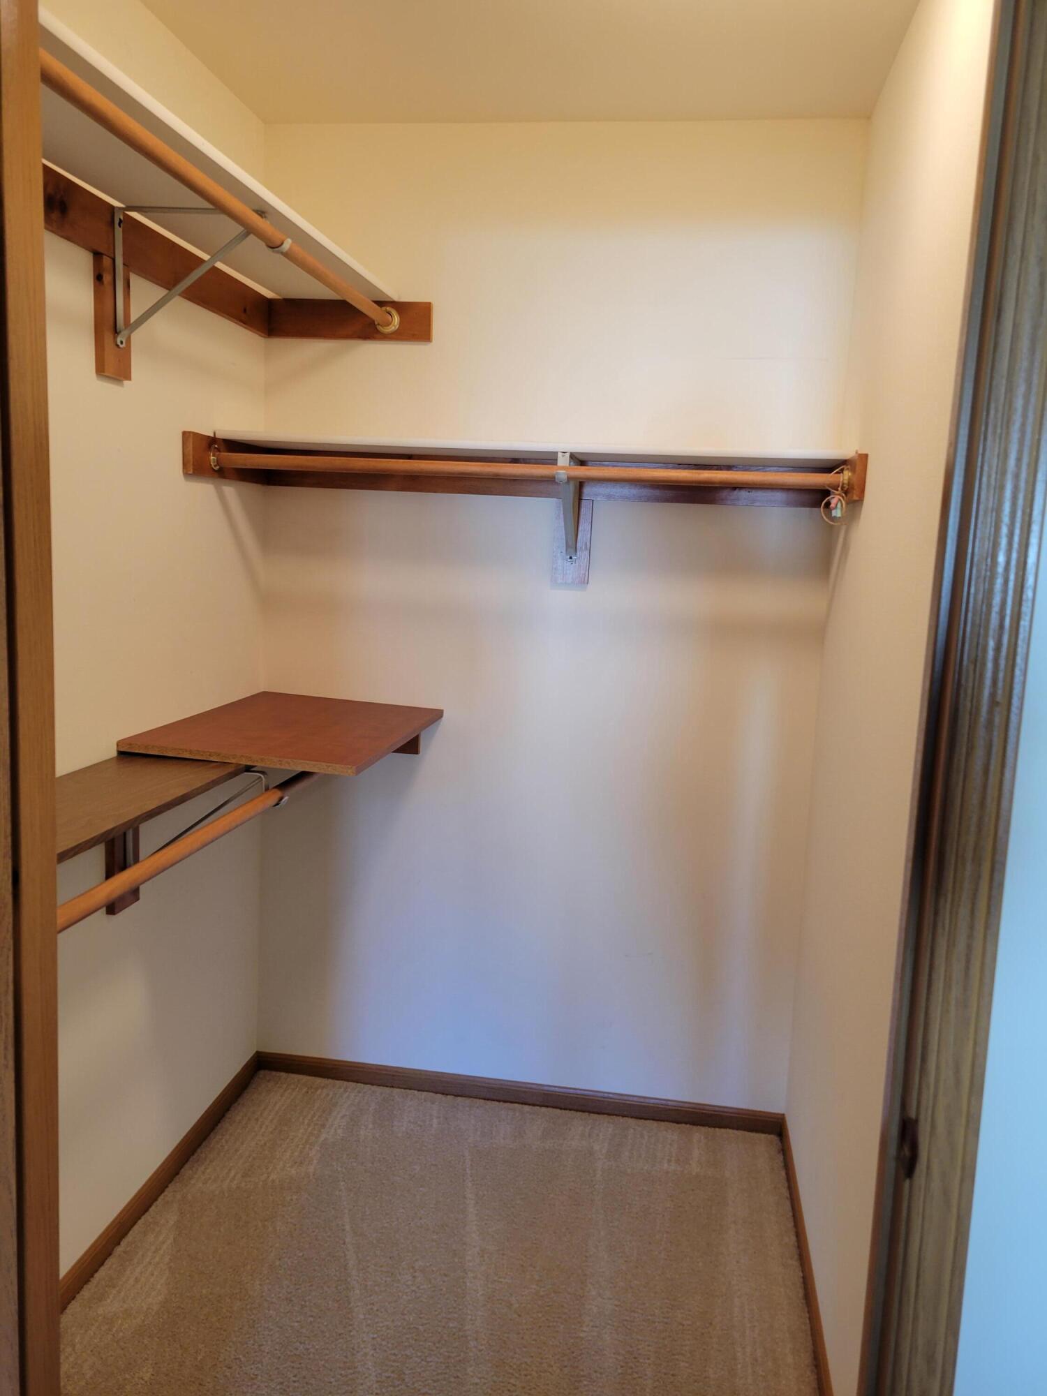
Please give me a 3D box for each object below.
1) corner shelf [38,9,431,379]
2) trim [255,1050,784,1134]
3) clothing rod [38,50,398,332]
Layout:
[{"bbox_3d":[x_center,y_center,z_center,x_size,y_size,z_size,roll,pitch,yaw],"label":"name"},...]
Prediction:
[{"bbox_3d":[-0.551,-0.712,1.770,0.425,0.311,1.596,4,8,8],"label":"corner shelf"},{"bbox_3d":[-0.032,1.029,2.737,1.396,0.053,0.014,4,8,8],"label":"trim"},{"bbox_3d":[-0.459,-0.794,1.735,0.039,0.039,1.577,4,8,8],"label":"clothing rod"}]

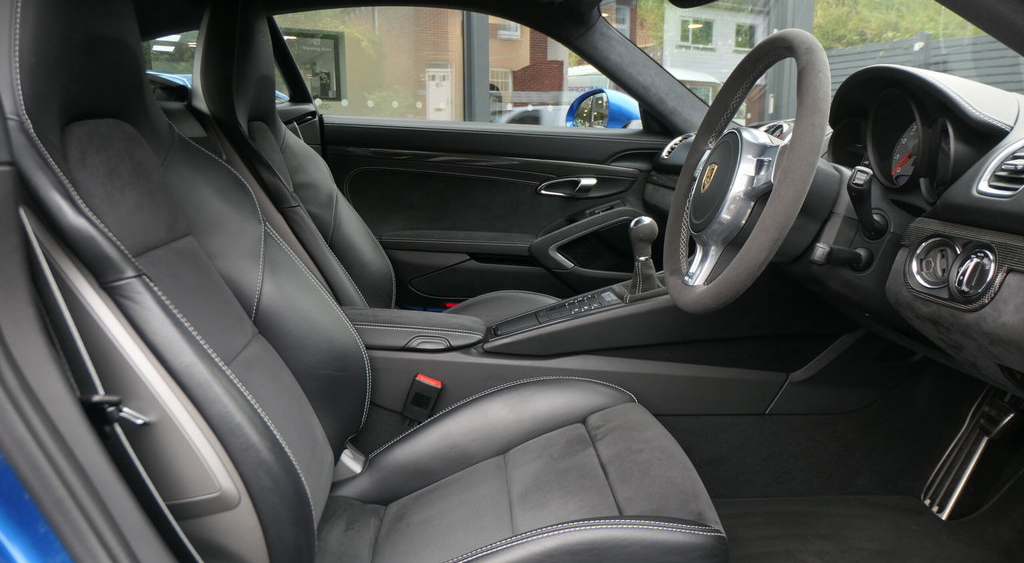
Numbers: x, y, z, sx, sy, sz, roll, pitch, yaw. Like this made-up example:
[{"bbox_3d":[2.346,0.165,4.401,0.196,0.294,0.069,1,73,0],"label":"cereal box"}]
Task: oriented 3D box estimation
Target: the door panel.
[{"bbox_3d":[-0.019,-0.162,1.854,0.961,0.547,0.140,-1,10,-3],"label":"door panel"}]

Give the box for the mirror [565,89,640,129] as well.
[{"bbox_3d":[0.282,-0.503,2.058,0.165,0.155,0.230,-3,11,-15],"label":"mirror"}]

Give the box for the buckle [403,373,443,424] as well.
[{"bbox_3d":[-0.151,0.196,1.158,0.045,0.070,0.028,21,8,-7],"label":"buckle"}]

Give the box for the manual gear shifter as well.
[{"bbox_3d":[0.237,-0.045,1.243,0.058,0.150,0.056,-1,10,-3],"label":"manual gear shifter"}]

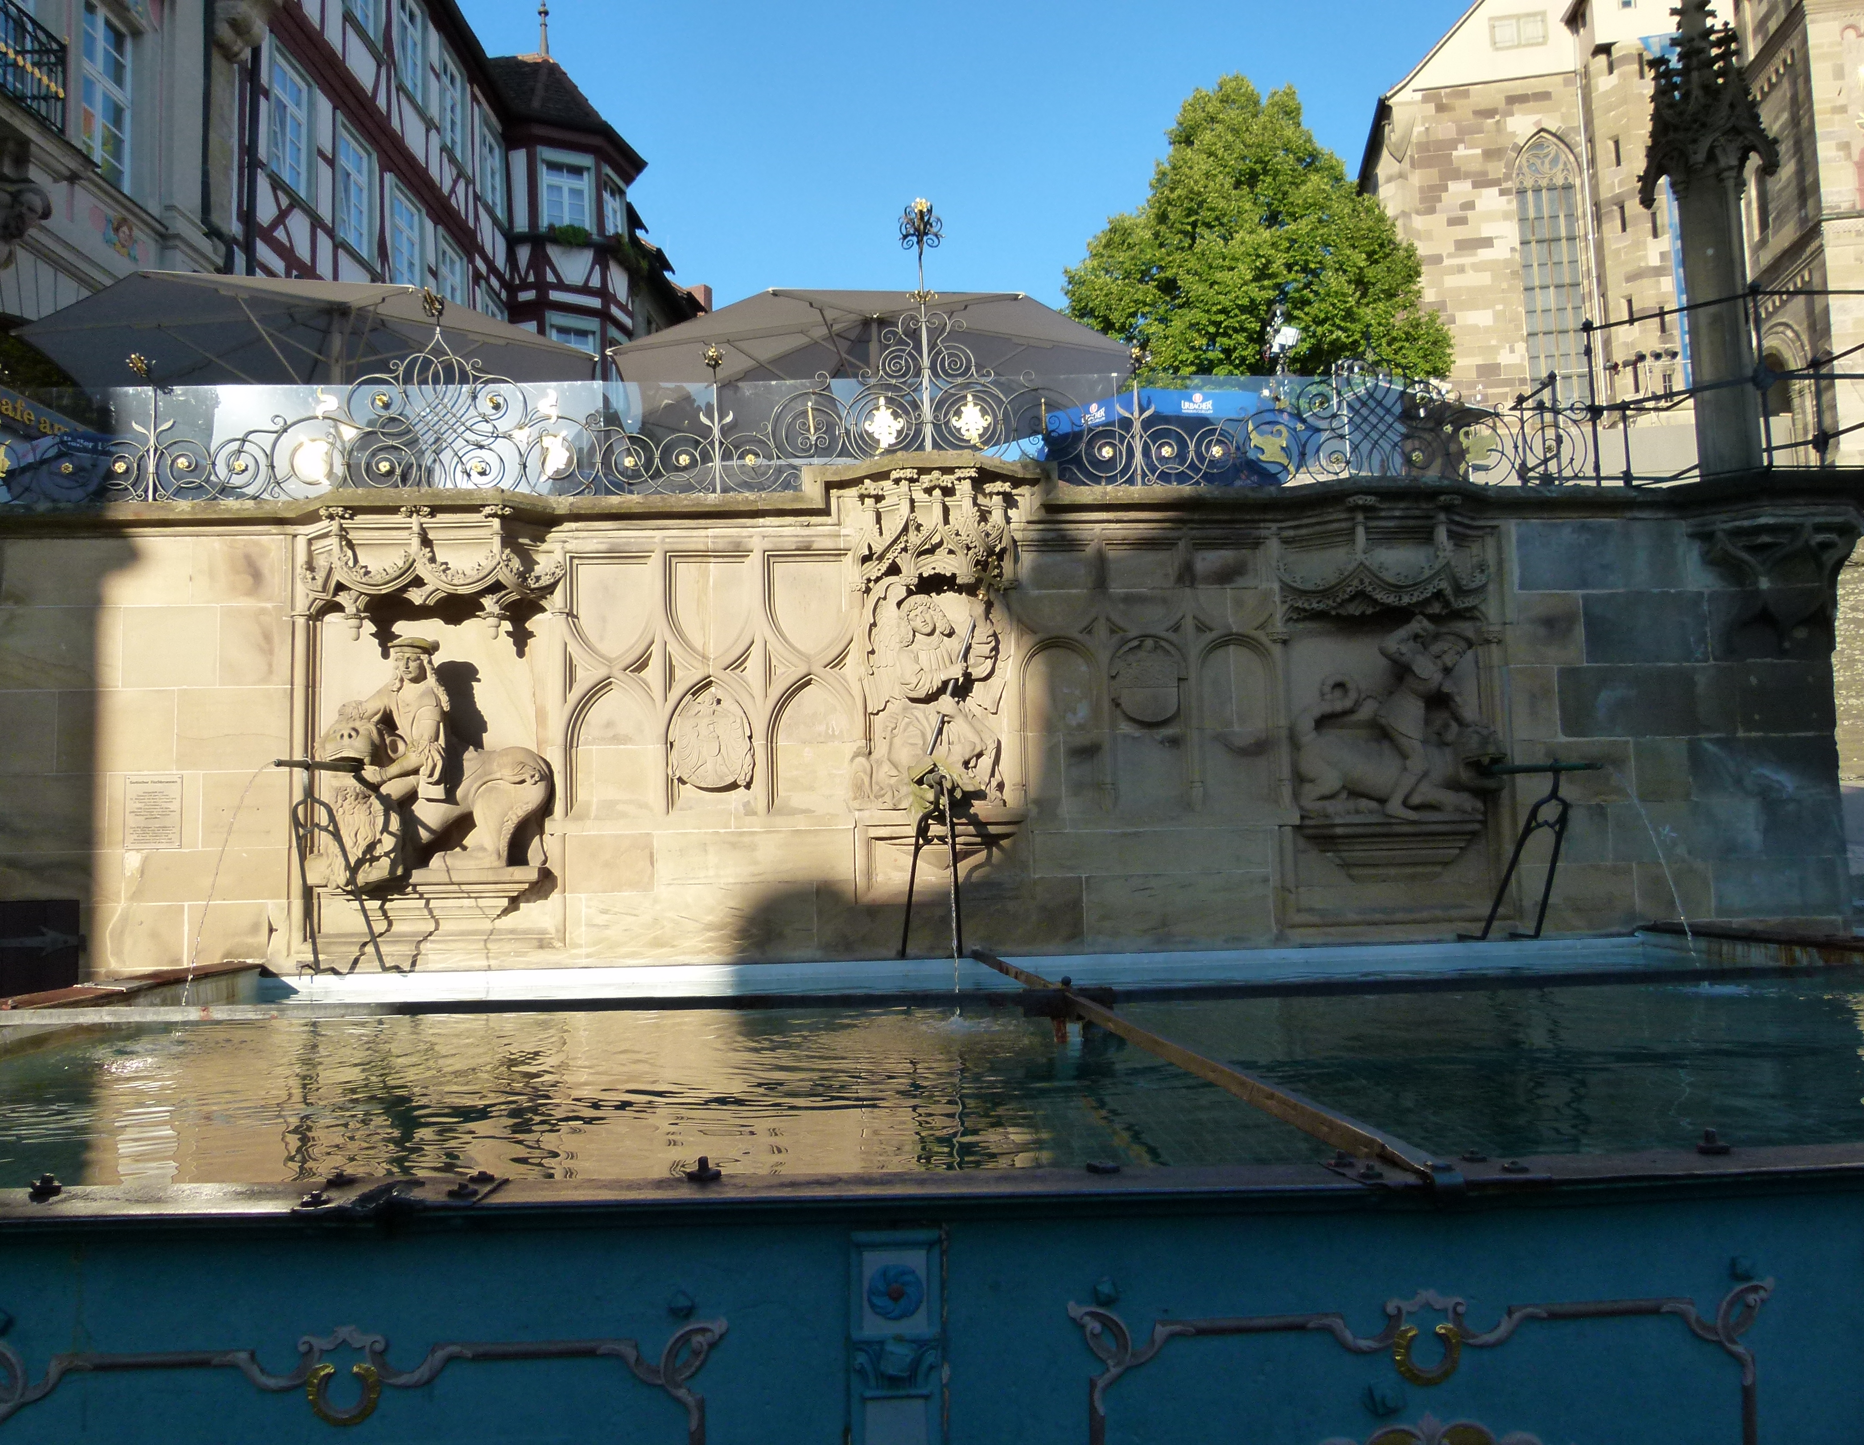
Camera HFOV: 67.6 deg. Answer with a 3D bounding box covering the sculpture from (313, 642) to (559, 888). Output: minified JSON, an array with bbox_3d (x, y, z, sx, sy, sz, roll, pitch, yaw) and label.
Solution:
[{"bbox_3d":[-2.518,0.211,7.071,1.071,1.216,0.420,-1,-6,-2],"label":"sculpture"}]

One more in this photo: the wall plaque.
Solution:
[{"bbox_3d":[-3.967,0.452,7.088,0.300,0.390,0.025,-1,-6,-2],"label":"wall plaque"}]

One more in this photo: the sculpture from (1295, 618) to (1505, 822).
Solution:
[{"bbox_3d":[2.438,-0.008,7.308,0.926,1.018,0.370,-1,-6,-2],"label":"sculpture"}]

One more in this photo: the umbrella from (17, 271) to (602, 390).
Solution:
[{"bbox_3d":[-4.779,-1.870,11.206,4.250,2.950,4.250,-1,-6,-2],"label":"umbrella"}]

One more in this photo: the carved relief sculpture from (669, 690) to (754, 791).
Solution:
[{"bbox_3d":[-1.151,0.095,7.271,0.440,0.525,0.100,-1,-6,-2],"label":"carved relief sculpture"}]

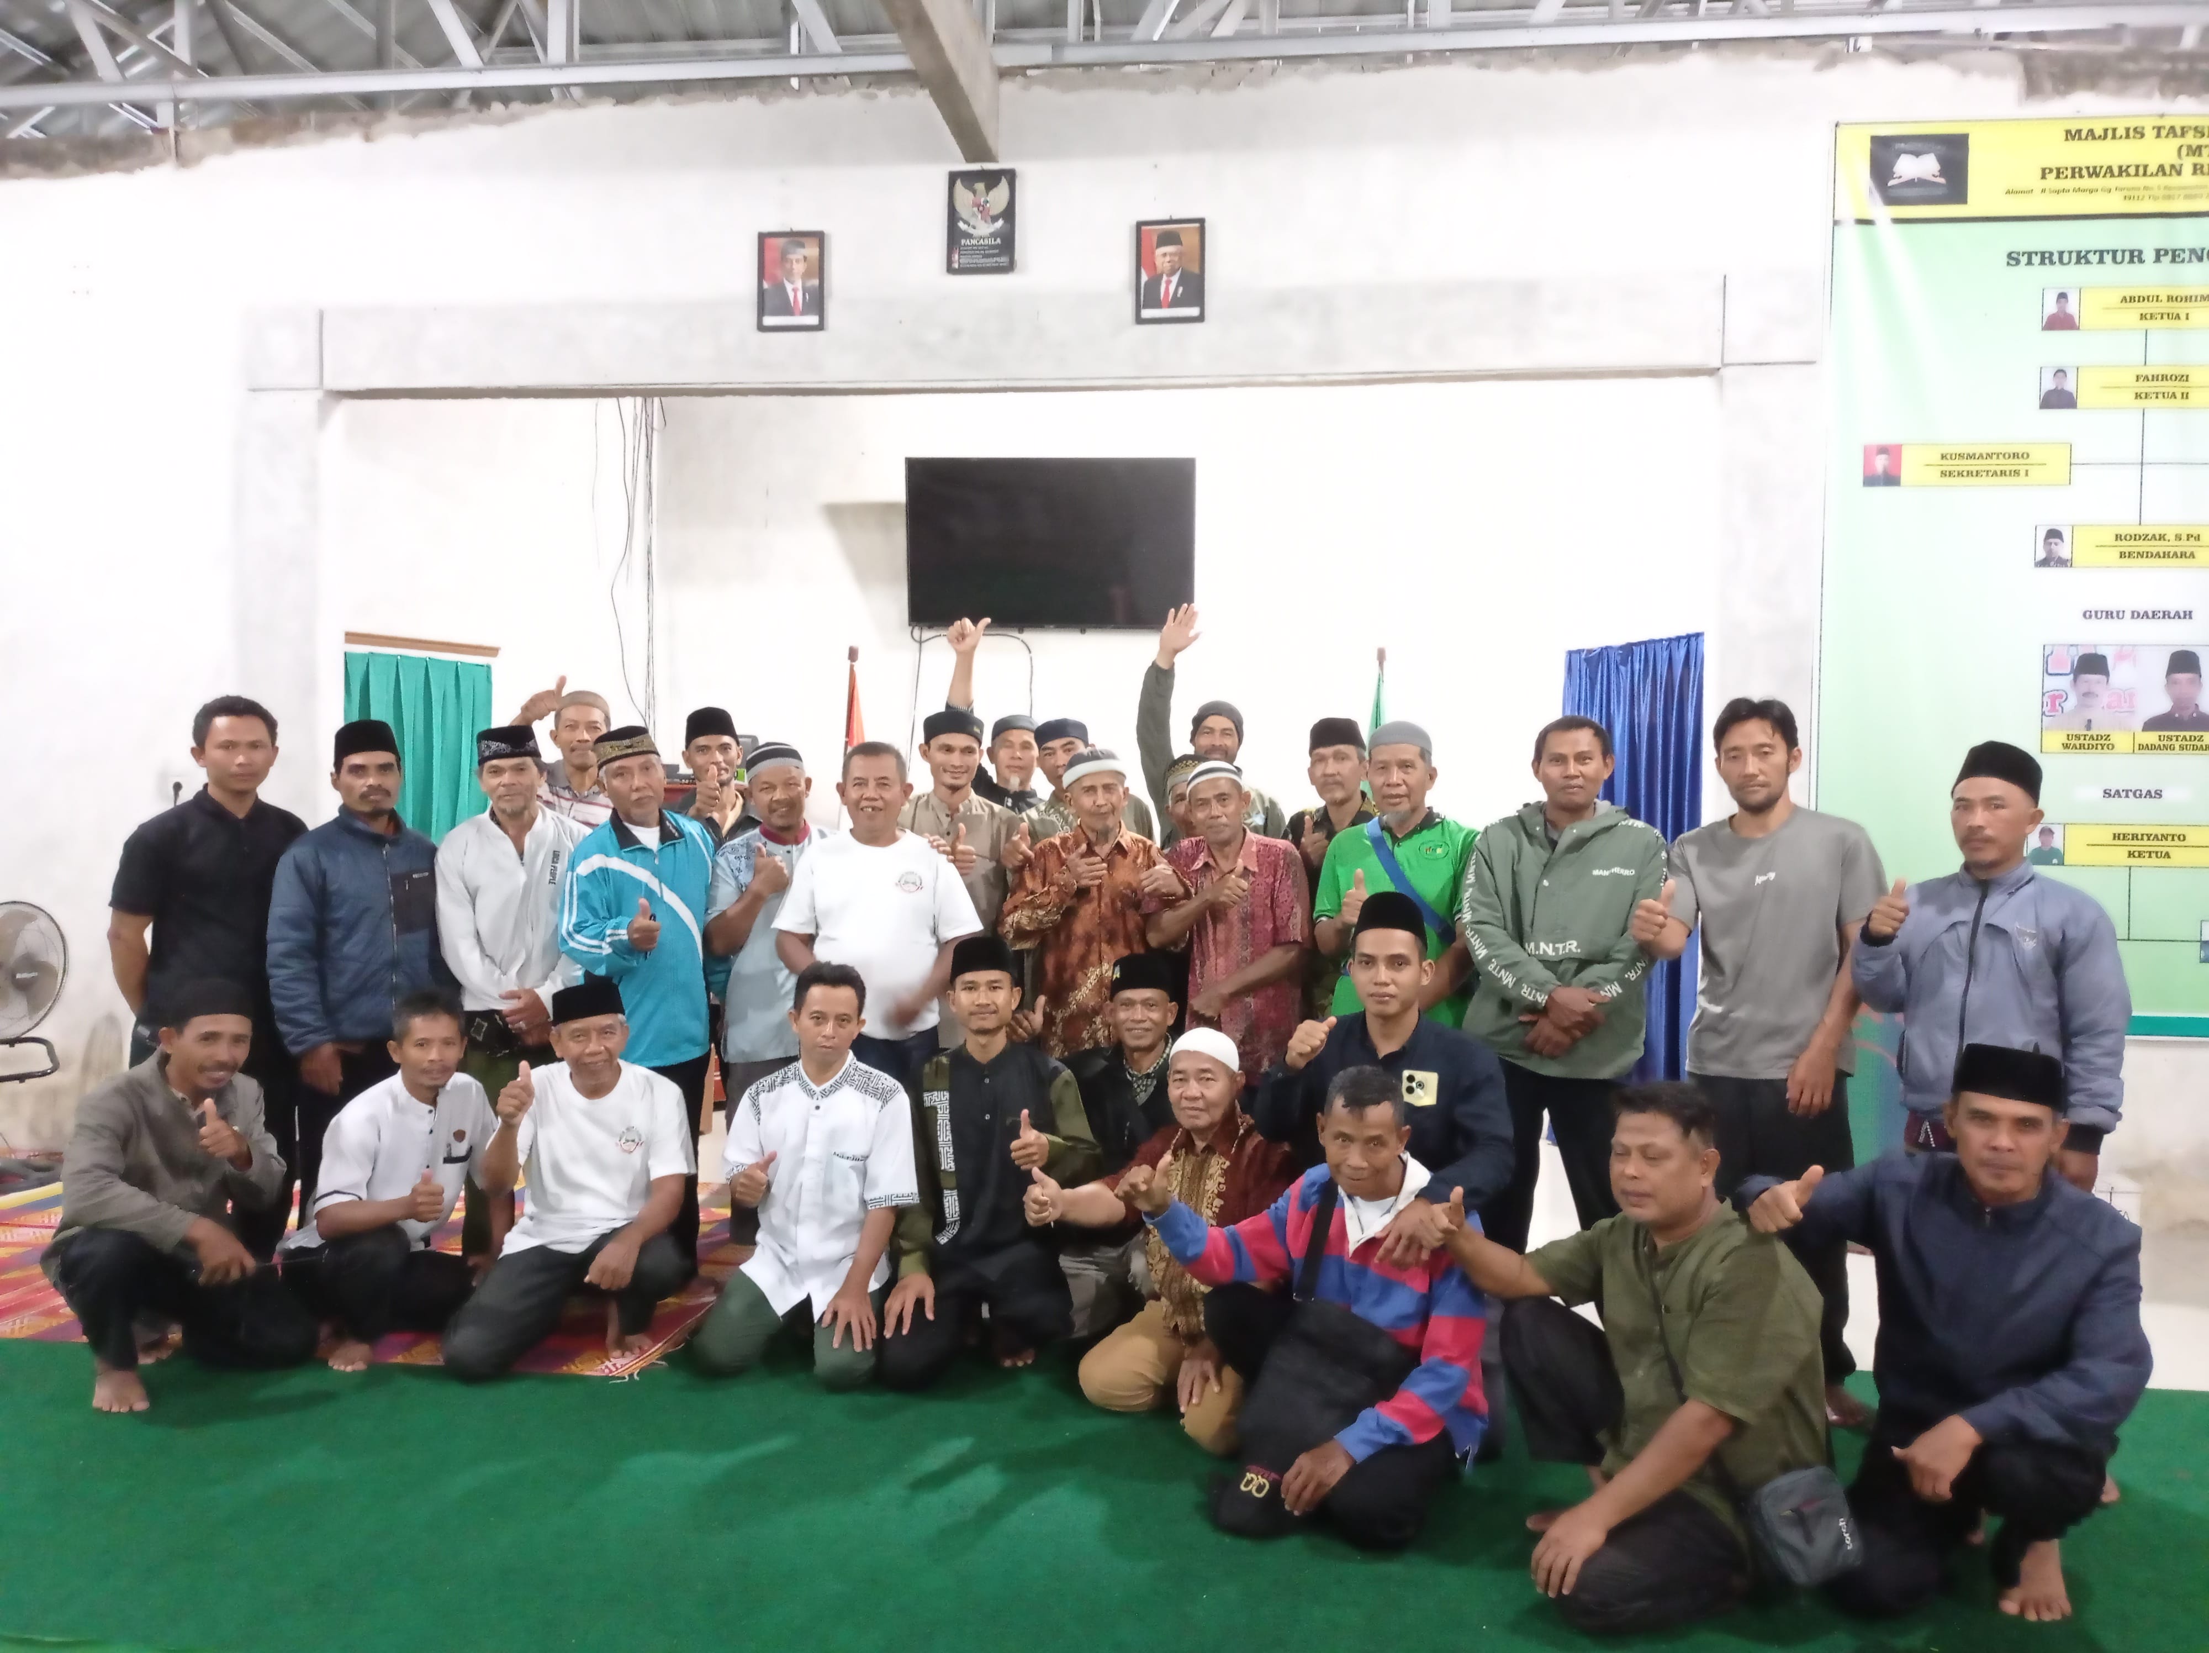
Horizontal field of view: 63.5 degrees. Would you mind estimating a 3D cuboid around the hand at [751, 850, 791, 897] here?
[{"bbox_3d":[-0.907,0.124,4.850,0.112,0.130,0.095,0,2,-11],"label":"hand"}]

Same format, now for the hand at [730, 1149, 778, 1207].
[{"bbox_3d":[-0.835,0.836,4.250,0.068,0.130,0.092,25,0,-23],"label":"hand"}]

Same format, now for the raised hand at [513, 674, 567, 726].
[{"bbox_3d":[-1.675,-0.372,5.300,0.110,0.130,0.065,12,0,26],"label":"raised hand"}]

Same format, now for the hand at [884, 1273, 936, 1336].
[{"bbox_3d":[-0.469,1.155,4.320,0.105,0.155,0.055,10,-34,7],"label":"hand"}]

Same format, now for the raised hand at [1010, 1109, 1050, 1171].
[{"bbox_3d":[-0.177,0.738,4.220,0.065,0.138,0.090,-6,0,33],"label":"raised hand"}]

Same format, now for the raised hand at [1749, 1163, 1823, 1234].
[{"bbox_3d":[1.252,0.685,3.280,0.065,0.130,0.095,32,0,-44],"label":"raised hand"}]

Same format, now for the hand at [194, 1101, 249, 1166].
[{"bbox_3d":[-1.970,0.683,3.980,0.115,0.145,0.100,0,2,-17],"label":"hand"}]

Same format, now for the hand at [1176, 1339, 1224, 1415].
[{"bbox_3d":[0.211,1.212,3.930,0.090,0.160,0.055,10,-28,5],"label":"hand"}]

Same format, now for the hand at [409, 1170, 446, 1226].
[{"bbox_3d":[-1.594,0.875,4.200,0.092,0.128,0.095,0,2,-17],"label":"hand"}]

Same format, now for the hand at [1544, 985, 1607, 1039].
[{"bbox_3d":[1.085,0.424,4.120,0.140,0.120,0.080,1,1,15],"label":"hand"}]

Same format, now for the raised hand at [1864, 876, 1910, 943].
[{"bbox_3d":[1.589,0.168,3.620,0.088,0.125,0.100,1,1,24],"label":"raised hand"}]

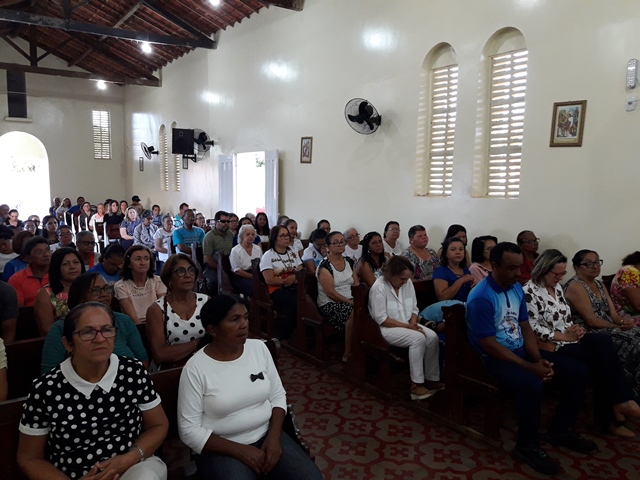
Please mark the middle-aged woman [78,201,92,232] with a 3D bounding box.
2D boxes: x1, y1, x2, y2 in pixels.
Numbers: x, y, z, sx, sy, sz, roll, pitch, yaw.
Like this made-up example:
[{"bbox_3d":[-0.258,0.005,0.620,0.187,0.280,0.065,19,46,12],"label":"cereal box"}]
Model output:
[{"bbox_3d":[-5.669,-0.364,12.829,0.470,1.180,0.700,-4,8,-35],"label":"middle-aged woman"}]

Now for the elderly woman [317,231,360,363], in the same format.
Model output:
[{"bbox_3d":[0.214,0.521,4.764,0.460,1.170,0.580,-3,7,-30],"label":"elderly woman"}]

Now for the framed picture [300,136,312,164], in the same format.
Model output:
[{"bbox_3d":[-0.217,-1.474,8.517,0.030,0.435,0.340,-4,7,-36],"label":"framed picture"}]

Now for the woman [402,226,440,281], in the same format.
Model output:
[{"bbox_3d":[1.210,0.438,5.597,0.500,1.200,0.720,-4,8,-34],"label":"woman"}]

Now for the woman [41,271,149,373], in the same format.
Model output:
[{"bbox_3d":[-1.086,0.763,2.649,0.550,1.200,0.740,-4,8,-34],"label":"woman"}]

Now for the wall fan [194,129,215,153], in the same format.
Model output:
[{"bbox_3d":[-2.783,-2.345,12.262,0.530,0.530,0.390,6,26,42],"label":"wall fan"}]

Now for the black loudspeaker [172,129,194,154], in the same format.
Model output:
[{"bbox_3d":[-3.436,-2.480,13.032,0.430,0.620,0.400,0,6,0],"label":"black loudspeaker"}]

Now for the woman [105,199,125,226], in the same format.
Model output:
[{"bbox_3d":[-4.373,-0.208,11.156,0.450,1.250,0.600,-4,7,-36],"label":"woman"}]

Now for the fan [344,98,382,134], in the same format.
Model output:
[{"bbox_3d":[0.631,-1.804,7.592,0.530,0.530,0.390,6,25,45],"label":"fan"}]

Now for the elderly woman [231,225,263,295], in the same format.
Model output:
[{"bbox_3d":[-0.832,0.382,6.185,0.450,1.140,0.600,-4,7,-36],"label":"elderly woman"}]

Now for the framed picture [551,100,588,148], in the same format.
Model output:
[{"bbox_3d":[2.571,-1.197,5.356,0.030,0.455,0.340,-5,11,-36],"label":"framed picture"}]

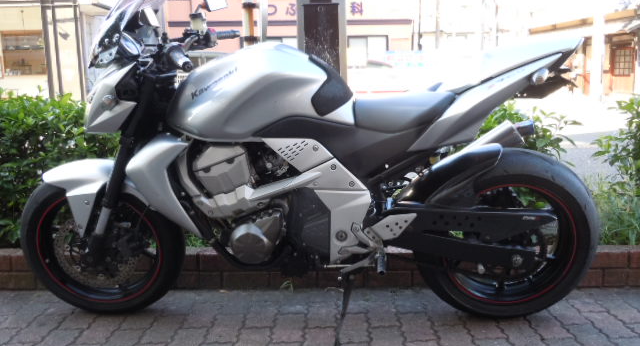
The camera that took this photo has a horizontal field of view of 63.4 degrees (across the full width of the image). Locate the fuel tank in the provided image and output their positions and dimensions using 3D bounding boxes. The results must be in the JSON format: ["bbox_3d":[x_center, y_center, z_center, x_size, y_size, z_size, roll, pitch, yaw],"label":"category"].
[{"bbox_3d":[-0.211,-0.281,1.711,0.500,0.290,0.340,-1,16,3],"label":"fuel tank"}]

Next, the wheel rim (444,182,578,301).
[{"bbox_3d":[0.654,0.228,1.823,0.440,0.440,0.150,-1,16,3],"label":"wheel rim"}]

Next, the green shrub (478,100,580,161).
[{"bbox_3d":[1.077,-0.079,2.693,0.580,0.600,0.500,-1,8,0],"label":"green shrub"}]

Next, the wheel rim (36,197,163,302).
[{"bbox_3d":[-0.784,0.259,1.886,0.440,0.440,0.100,-2,19,-3],"label":"wheel rim"}]

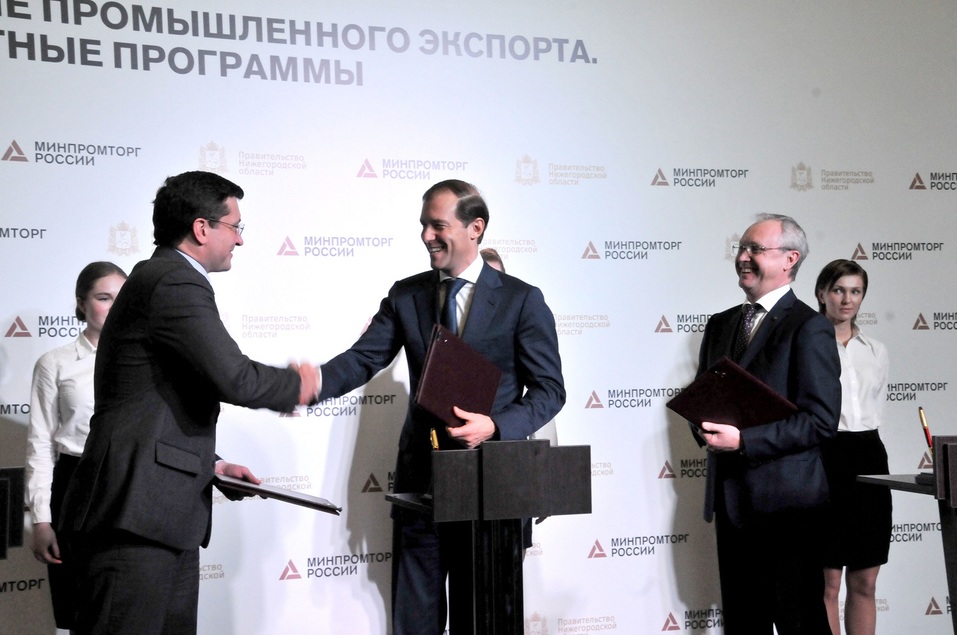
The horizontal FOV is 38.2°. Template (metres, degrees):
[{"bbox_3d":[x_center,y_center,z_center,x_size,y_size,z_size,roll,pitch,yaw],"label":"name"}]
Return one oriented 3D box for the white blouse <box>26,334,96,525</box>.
[{"bbox_3d":[-1.215,0.355,4.420,0.460,0.620,0.250,0,-3,-20],"label":"white blouse"}]

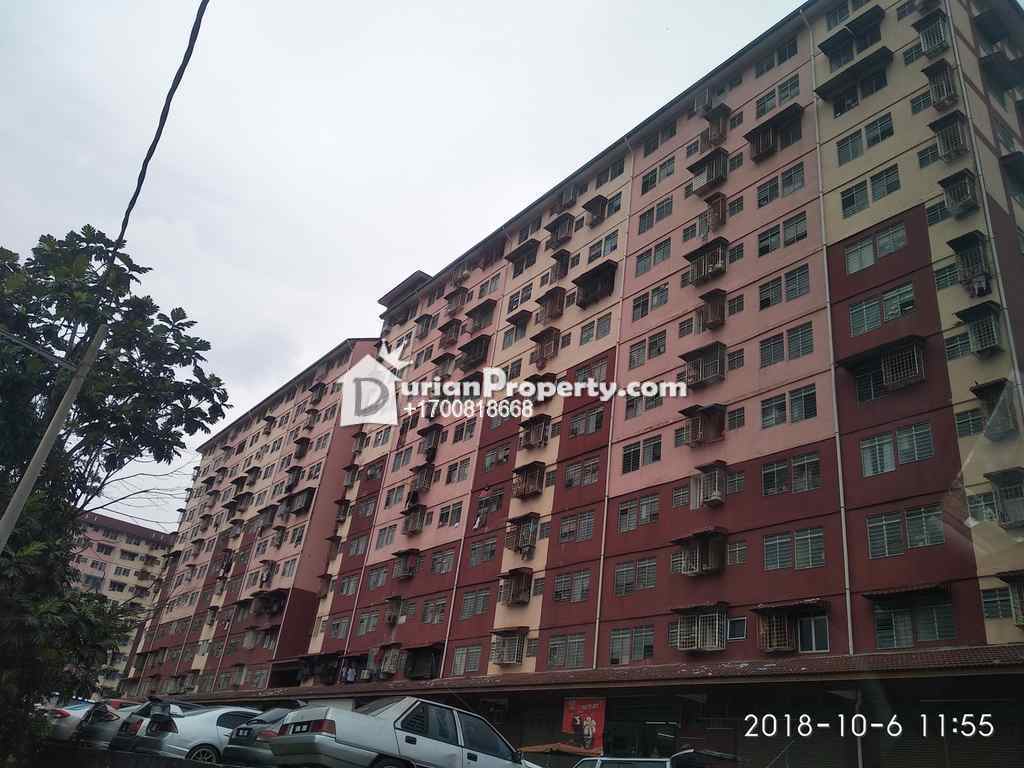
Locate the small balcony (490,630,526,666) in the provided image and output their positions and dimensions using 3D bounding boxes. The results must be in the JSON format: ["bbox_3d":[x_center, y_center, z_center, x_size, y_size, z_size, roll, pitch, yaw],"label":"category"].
[{"bbox_3d":[-0.220,12.345,35.994,0.579,1.452,2.157,25,-32,-29],"label":"small balcony"}]

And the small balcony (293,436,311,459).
[{"bbox_3d":[-19.007,5.805,69.529,0.720,1.400,1.750,25,-32,-29],"label":"small balcony"}]

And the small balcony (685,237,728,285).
[{"bbox_3d":[8.919,-5.571,35.600,0.600,1.678,2.255,25,-32,-29],"label":"small balcony"}]

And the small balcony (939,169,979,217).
[{"bbox_3d":[14.957,-6.409,25.766,0.720,1.250,0.920,25,-32,-29],"label":"small balcony"}]

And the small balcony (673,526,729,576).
[{"bbox_3d":[7.155,6.507,29.592,0.680,1.570,2.240,26,-33,-30],"label":"small balcony"}]

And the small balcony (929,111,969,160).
[{"bbox_3d":[15.593,-8.821,27.371,0.620,1.650,1.100,25,-32,-29],"label":"small balcony"}]

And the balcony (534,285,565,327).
[{"bbox_3d":[2.172,-4.500,45.552,0.630,1.760,2.062,25,-32,-29],"label":"balcony"}]

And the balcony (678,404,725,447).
[{"bbox_3d":[7.949,1.698,32.068,0.680,1.600,2.030,26,-33,-30],"label":"balcony"}]

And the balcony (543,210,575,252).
[{"bbox_3d":[2.950,-9.576,48.792,0.720,1.708,2.156,25,-32,-29],"label":"balcony"}]

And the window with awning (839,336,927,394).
[{"bbox_3d":[12.469,-0.585,25.969,0.750,1.623,2.832,25,-32,-29],"label":"window with awning"}]

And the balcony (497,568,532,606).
[{"bbox_3d":[0.135,10.116,38.401,0.636,1.680,1.820,25,-32,-29],"label":"balcony"}]

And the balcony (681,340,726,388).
[{"bbox_3d":[8.340,-0.787,33.498,0.713,1.650,1.965,26,-32,-29],"label":"balcony"}]

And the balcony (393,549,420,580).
[{"bbox_3d":[-6.771,11.277,47.886,0.600,1.760,2.558,25,-32,-29],"label":"balcony"}]

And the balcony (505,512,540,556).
[{"bbox_3d":[0.470,7.513,38.539,0.627,1.685,2.062,25,-32,-29],"label":"balcony"}]

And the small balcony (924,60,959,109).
[{"bbox_3d":[16.152,-11.392,29.127,0.636,1.708,0.840,25,-32,-29],"label":"small balcony"}]

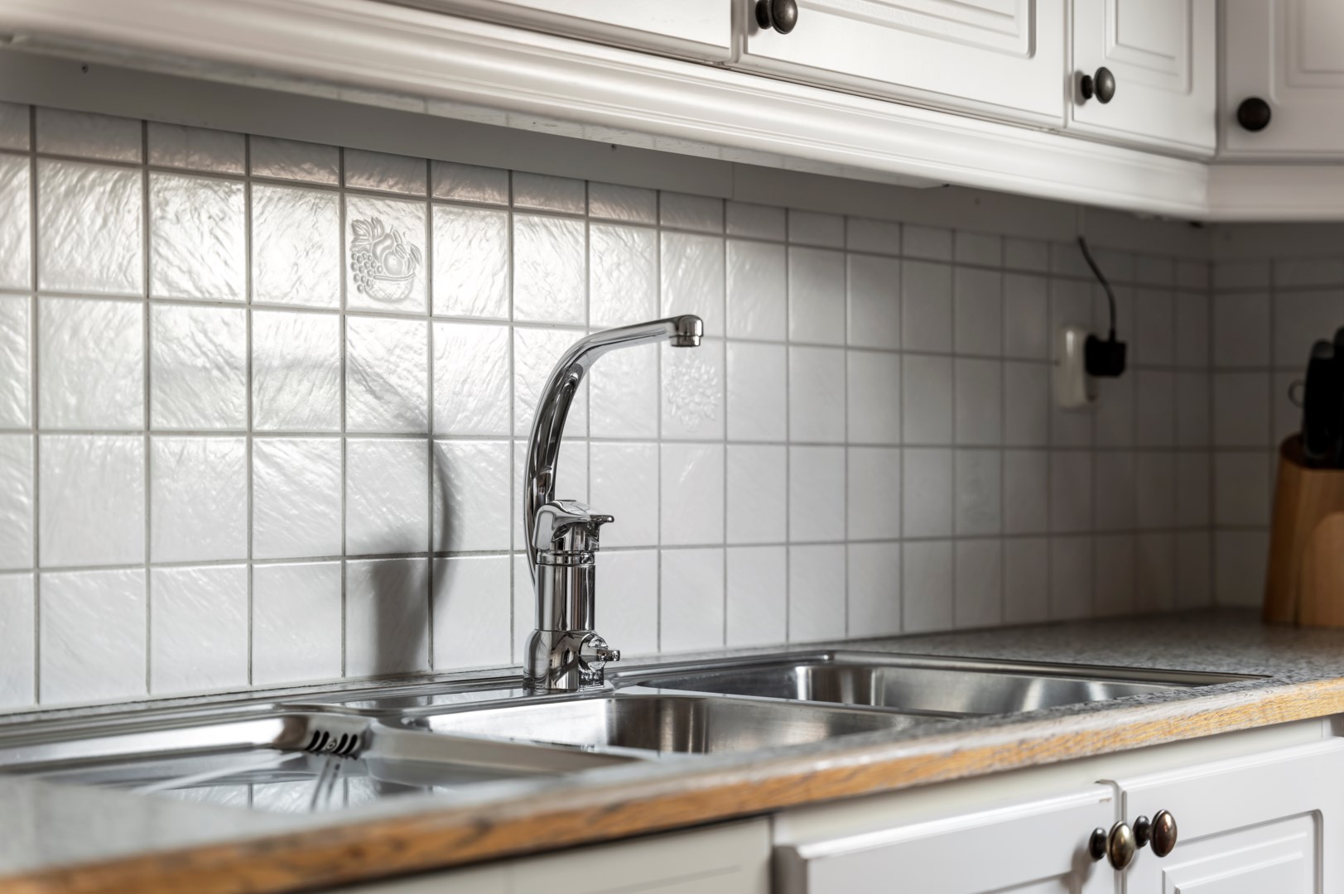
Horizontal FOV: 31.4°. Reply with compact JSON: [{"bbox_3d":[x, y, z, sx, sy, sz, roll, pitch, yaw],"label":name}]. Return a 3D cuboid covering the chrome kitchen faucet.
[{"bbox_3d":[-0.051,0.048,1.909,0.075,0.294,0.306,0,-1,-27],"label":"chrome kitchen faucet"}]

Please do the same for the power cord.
[{"bbox_3d":[0.502,-0.168,2.838,0.064,0.171,0.042,-1,-1,41],"label":"power cord"}]

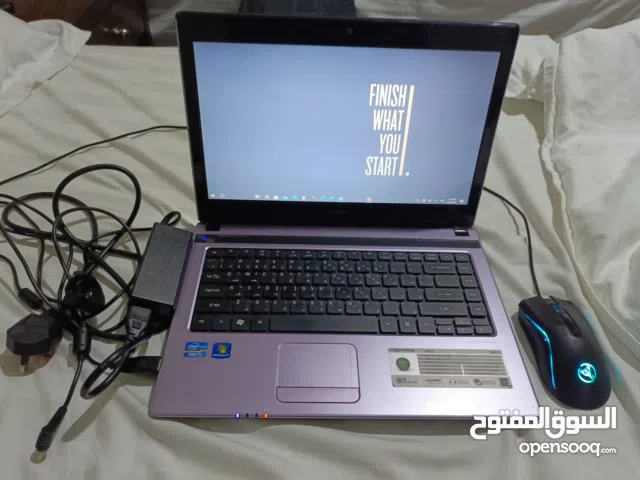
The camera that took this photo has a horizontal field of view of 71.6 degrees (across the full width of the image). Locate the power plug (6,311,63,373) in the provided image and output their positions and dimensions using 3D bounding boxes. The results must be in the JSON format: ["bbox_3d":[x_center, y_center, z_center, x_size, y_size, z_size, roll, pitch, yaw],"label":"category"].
[{"bbox_3d":[-0.282,0.105,0.440,0.042,0.040,0.050,13,12,-12],"label":"power plug"}]

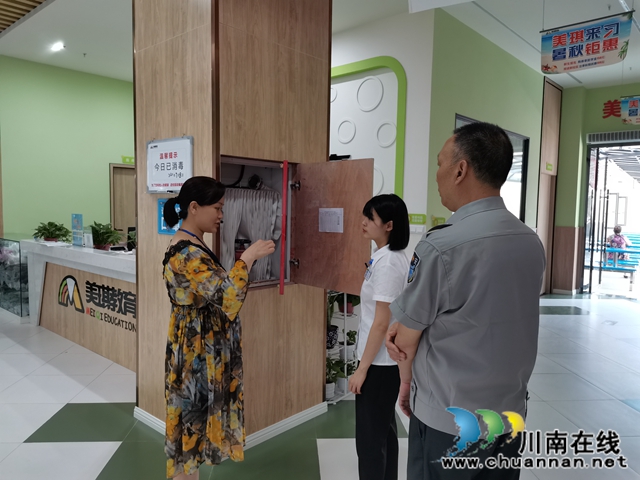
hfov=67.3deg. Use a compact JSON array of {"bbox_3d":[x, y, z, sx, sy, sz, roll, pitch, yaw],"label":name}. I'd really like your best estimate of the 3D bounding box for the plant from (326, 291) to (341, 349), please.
[{"bbox_3d":[0.074,0.626,3.740,0.190,0.430,0.190,1,4,-3],"label":"plant"}]

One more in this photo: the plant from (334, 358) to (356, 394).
[{"bbox_3d":[0.203,1.063,3.830,0.200,0.285,0.200,1,4,-3],"label":"plant"}]

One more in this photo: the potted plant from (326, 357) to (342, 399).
[{"bbox_3d":[0.066,1.057,3.740,0.200,0.310,0.200,1,4,-3],"label":"potted plant"}]

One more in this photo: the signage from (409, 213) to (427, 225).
[{"bbox_3d":[1.032,-0.223,5.189,0.240,0.112,0.020,5,6,41],"label":"signage"}]

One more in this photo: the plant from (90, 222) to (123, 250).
[{"bbox_3d":[-2.181,-0.042,4.900,0.310,0.290,0.300,1,4,-3],"label":"plant"}]

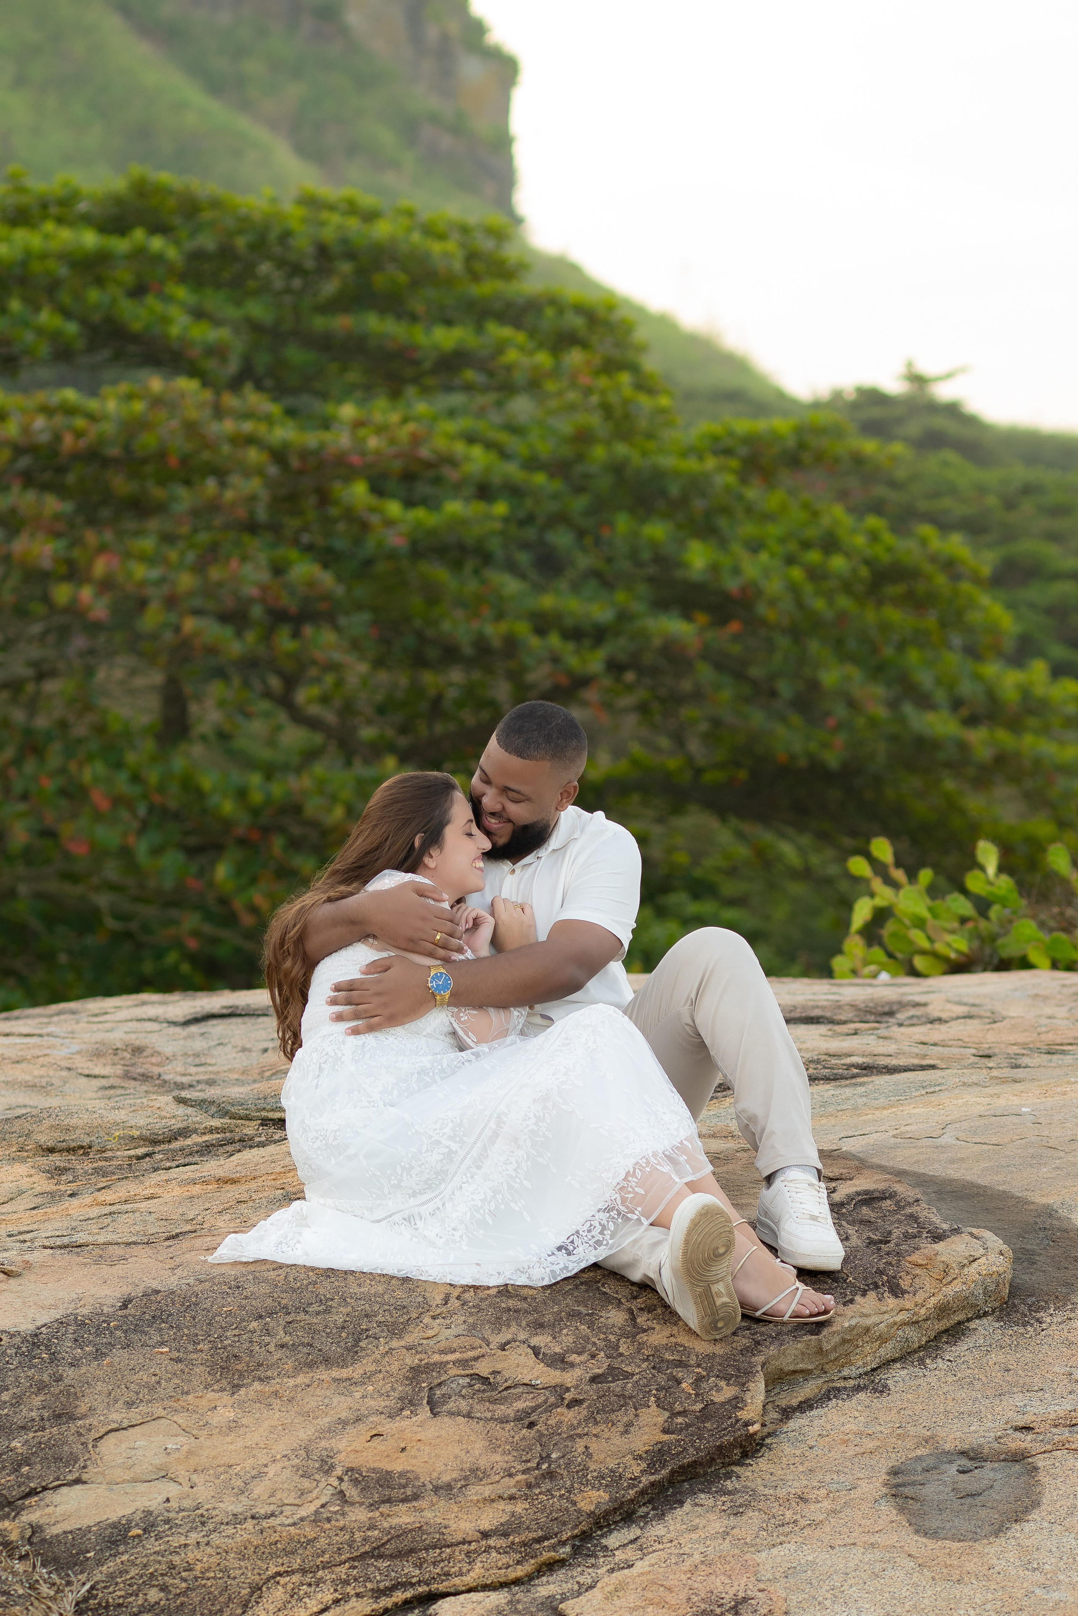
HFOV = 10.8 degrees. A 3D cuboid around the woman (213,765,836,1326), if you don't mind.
[{"bbox_3d":[-0.016,0.375,8.980,0.930,0.830,0.600,1,4,20],"label":"woman"}]

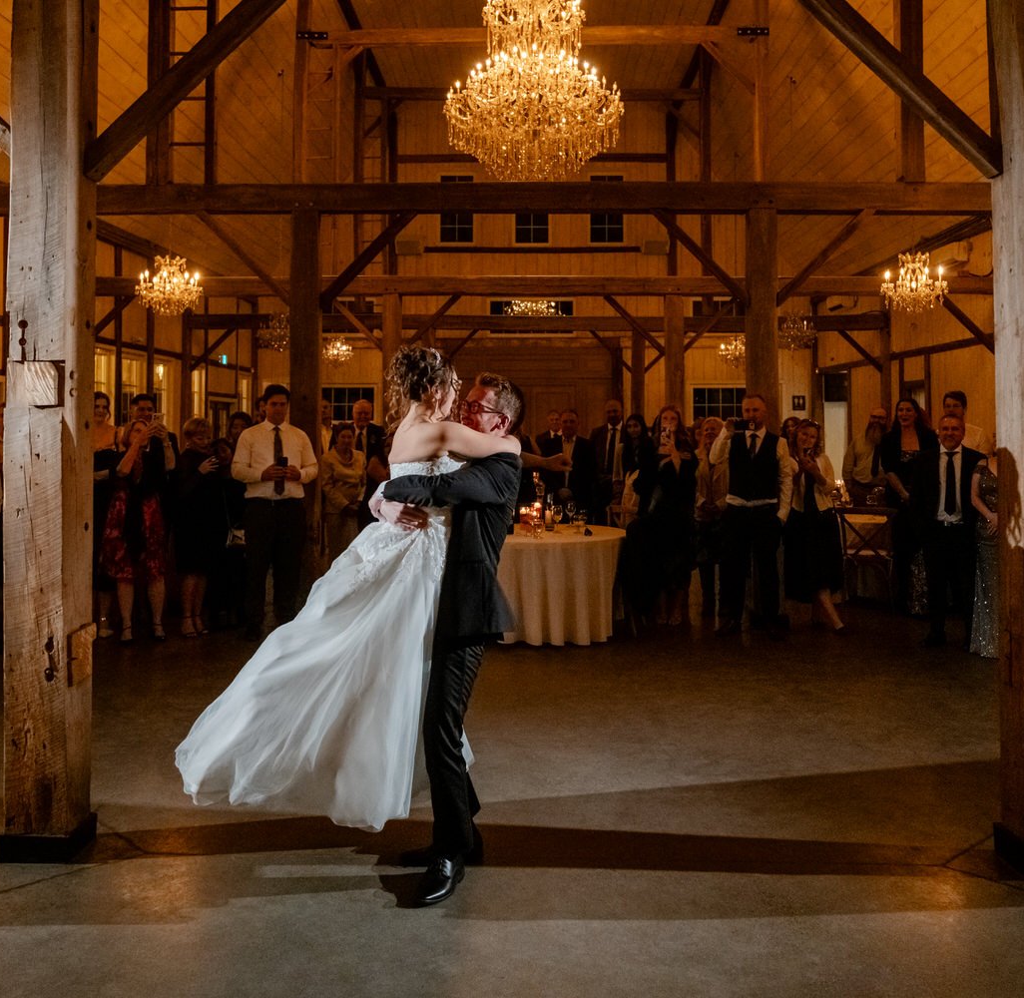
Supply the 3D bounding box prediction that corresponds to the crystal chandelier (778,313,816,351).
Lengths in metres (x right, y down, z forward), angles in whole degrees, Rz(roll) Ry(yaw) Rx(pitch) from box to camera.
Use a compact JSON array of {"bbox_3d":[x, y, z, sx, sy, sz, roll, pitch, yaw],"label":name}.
[{"bbox_3d":[4.346,-2.571,15.355,0.670,0.600,0.670,0,3,0],"label":"crystal chandelier"}]

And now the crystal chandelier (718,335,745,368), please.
[{"bbox_3d":[4.130,-2.733,18.500,0.660,0.630,0.660,0,3,1],"label":"crystal chandelier"}]

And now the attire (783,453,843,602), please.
[{"bbox_3d":[2.339,0.227,7.750,0.460,1.160,0.360,1,3,18],"label":"attire"}]

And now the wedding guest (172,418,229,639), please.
[{"bbox_3d":[-2.374,0.223,7.600,0.440,1.640,0.380,-2,4,-37],"label":"wedding guest"}]

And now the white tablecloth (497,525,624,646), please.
[{"bbox_3d":[0.162,0.657,7.900,1.520,0.770,1.520,0,3,0],"label":"white tablecloth"}]

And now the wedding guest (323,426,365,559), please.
[{"bbox_3d":[-1.517,0.111,9.031,0.420,1.580,0.280,0,4,-7],"label":"wedding guest"}]

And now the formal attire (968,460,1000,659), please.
[{"bbox_3d":[3.450,0.263,7.000,0.500,1.660,0.360,2,4,27],"label":"formal attire"}]

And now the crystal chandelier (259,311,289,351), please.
[{"bbox_3d":[-3.443,-2.481,14.800,0.680,0.620,0.680,0,3,1],"label":"crystal chandelier"}]

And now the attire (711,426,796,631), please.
[{"bbox_3d":[1.827,0.230,7.550,0.640,1.550,0.400,1,3,15],"label":"attire"}]

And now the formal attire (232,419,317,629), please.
[{"bbox_3d":[-1.768,0.201,7.450,0.640,1.580,0.380,-1,3,-14],"label":"formal attire"}]

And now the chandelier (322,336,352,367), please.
[{"bbox_3d":[-3.371,-2.851,19.300,0.630,0.640,0.630,0,3,0],"label":"chandelier"}]

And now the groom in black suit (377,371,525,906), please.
[{"bbox_3d":[-0.204,0.464,3.380,0.550,1.760,0.550,-1,3,-17],"label":"groom in black suit"}]

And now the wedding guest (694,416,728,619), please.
[{"bbox_3d":[1.689,0.148,8.400,0.500,1.690,0.360,1,3,14],"label":"wedding guest"}]

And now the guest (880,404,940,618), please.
[{"bbox_3d":[3.262,0.080,8.177,0.480,1.765,0.340,1,4,20],"label":"guest"}]

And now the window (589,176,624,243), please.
[{"bbox_3d":[1.943,-5.978,20.600,0.720,1.420,0.120,0,3,1],"label":"window"}]

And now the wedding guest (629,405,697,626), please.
[{"bbox_3d":[1.191,0.129,7.850,0.520,1.720,0.420,1,3,18],"label":"wedding guest"}]

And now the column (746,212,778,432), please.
[{"bbox_3d":[1.994,-0.652,7.950,0.250,3.320,0.250,0,3,1],"label":"column"}]

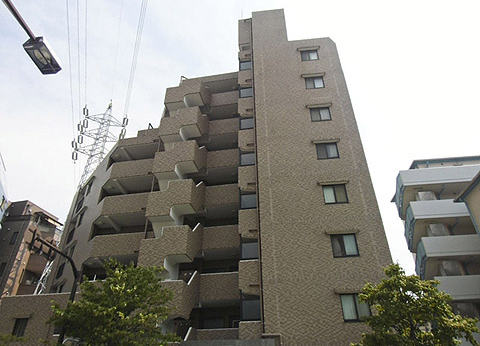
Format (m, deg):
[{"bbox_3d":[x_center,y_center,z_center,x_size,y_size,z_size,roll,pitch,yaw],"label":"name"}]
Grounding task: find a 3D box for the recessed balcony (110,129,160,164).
[{"bbox_3d":[-7.526,-1.728,25.442,3.200,2.850,1.500,-6,-34,8],"label":"recessed balcony"}]

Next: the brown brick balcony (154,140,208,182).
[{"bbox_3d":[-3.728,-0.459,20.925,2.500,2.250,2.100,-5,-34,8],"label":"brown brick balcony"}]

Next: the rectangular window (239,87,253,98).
[{"bbox_3d":[0.419,-5.569,23.239,0.930,0.950,0.150,-3,-33,5],"label":"rectangular window"}]

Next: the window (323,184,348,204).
[{"bbox_3d":[5.043,1.118,17.642,1.200,1.130,0.150,-3,-33,5],"label":"window"}]

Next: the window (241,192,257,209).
[{"bbox_3d":[0.463,1.542,18.573,0.930,1.040,0.150,-3,-33,5],"label":"window"}]

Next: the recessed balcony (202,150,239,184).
[{"bbox_3d":[-1.074,-0.068,22.765,2.200,2.800,1.300,-5,-34,7],"label":"recessed balcony"}]

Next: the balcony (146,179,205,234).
[{"bbox_3d":[-3.847,1.941,19.916,2.800,2.170,2.350,-3,-33,5],"label":"balcony"}]

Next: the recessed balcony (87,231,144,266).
[{"bbox_3d":[-7.723,4.904,21.428,3.550,1.460,1.550,-5,-33,7],"label":"recessed balcony"}]

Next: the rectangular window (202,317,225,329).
[{"bbox_3d":[-1.482,8.520,18.391,1.220,0.930,0.150,-5,-33,7],"label":"rectangular window"}]

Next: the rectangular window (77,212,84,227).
[{"bbox_3d":[-13.040,3.901,27.240,0.150,1.150,1.300,24,-41,-32],"label":"rectangular window"}]

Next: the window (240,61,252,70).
[{"bbox_3d":[0.411,-7.918,24.781,0.930,0.930,0.150,-3,-33,5],"label":"window"}]

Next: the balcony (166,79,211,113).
[{"bbox_3d":[-3.777,-5.365,23.982,2.510,2.020,1.800,-5,-33,7],"label":"balcony"}]

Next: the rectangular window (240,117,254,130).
[{"bbox_3d":[0.487,-3.236,22.241,0.960,0.990,0.140,-3,-33,5],"label":"rectangular window"}]

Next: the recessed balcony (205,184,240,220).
[{"bbox_3d":[-1.033,1.900,22.335,2.300,1.480,2.000,-3,-33,5],"label":"recessed balcony"}]

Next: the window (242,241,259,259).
[{"bbox_3d":[0.521,3.996,17.108,0.920,1.010,0.150,-5,-33,7],"label":"window"}]

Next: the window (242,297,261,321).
[{"bbox_3d":[0.533,6.370,15.559,0.920,1.040,0.150,-5,-33,7],"label":"window"}]

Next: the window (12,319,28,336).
[{"bbox_3d":[-12.466,8.814,18.853,0.830,1.060,0.150,-6,-34,8],"label":"window"}]

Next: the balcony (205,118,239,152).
[{"bbox_3d":[-1.077,-2.954,24.828,2.260,1.480,1.580,-5,-33,7],"label":"balcony"}]

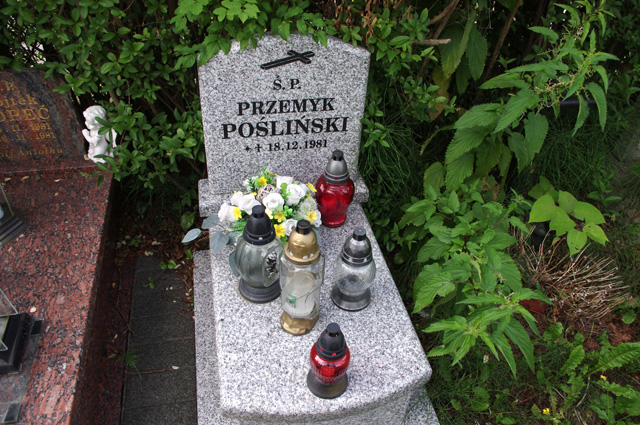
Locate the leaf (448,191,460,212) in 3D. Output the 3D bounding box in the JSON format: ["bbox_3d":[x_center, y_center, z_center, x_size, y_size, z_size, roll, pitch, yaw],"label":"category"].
[{"bbox_3d":[0.427,-0.035,1.520,0.030,0.015,0.076,-2,67,8],"label":"leaf"}]

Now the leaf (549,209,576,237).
[{"bbox_3d":[0.879,0.034,1.764,0.103,0.025,0.104,-40,60,-10],"label":"leaf"}]

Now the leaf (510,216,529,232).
[{"bbox_3d":[0.629,0.038,1.499,0.027,0.015,0.069,-37,61,-10],"label":"leaf"}]

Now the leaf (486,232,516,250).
[{"bbox_3d":[0.563,0.088,1.480,0.089,0.020,0.066,1,61,11],"label":"leaf"}]

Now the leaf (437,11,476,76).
[{"bbox_3d":[0.417,-0.523,1.502,0.092,0.217,0.030,17,41,8],"label":"leaf"}]

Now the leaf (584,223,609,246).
[{"bbox_3d":[0.999,0.080,1.728,0.054,0.025,0.092,-36,58,-7],"label":"leaf"}]

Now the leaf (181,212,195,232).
[{"bbox_3d":[-0.482,0.032,1.740,0.047,0.015,0.072,16,64,-4],"label":"leaf"}]

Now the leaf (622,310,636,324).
[{"bbox_3d":[1.059,0.360,1.639,0.047,0.015,0.040,-33,53,-12],"label":"leaf"}]

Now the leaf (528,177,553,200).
[{"bbox_3d":[0.845,-0.088,1.837,0.090,0.025,0.077,-36,62,-7],"label":"leaf"}]

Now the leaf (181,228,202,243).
[{"bbox_3d":[-0.377,0.071,1.409,0.064,0.015,0.027,-32,71,-24],"label":"leaf"}]

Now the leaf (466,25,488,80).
[{"bbox_3d":[0.501,-0.506,1.521,0.063,0.179,0.025,2,37,23],"label":"leaf"}]

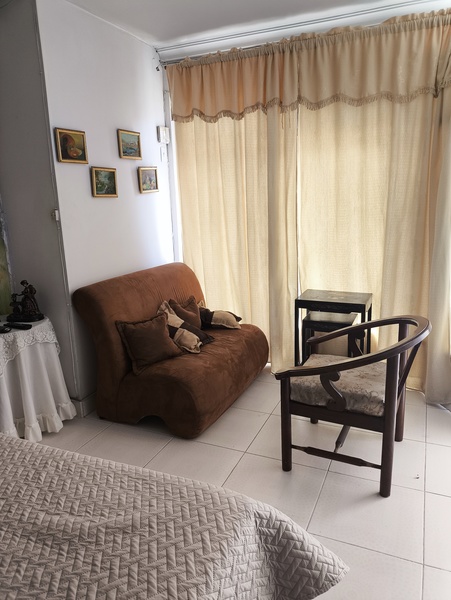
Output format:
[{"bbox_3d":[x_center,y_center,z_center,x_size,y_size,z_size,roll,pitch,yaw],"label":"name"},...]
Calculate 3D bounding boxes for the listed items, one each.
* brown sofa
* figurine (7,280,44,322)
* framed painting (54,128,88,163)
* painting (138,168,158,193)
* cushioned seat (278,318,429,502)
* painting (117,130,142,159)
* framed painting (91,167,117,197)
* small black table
[{"bbox_3d":[-0.307,0.253,3.112,0.883,0.878,1.119,4,15,24],"label":"brown sofa"},{"bbox_3d":[-1.244,0.001,2.704,0.205,0.241,0.114,0,13,7],"label":"figurine"},{"bbox_3d":[-0.927,-0.922,2.617,0.025,0.184,0.238,4,15,24],"label":"framed painting"},{"bbox_3d":[-0.592,-0.927,3.359,0.025,0.188,0.226,4,15,24],"label":"painting"},{"bbox_3d":[0.669,0.464,2.270,0.682,0.783,0.614,5,15,26],"label":"cushioned seat"},{"bbox_3d":[-0.686,-1.111,3.124,0.025,0.187,0.244,4,15,24],"label":"painting"},{"bbox_3d":[-0.808,-0.783,2.903,0.025,0.189,0.238,4,15,24],"label":"framed painting"},{"bbox_3d":[0.771,0.313,3.095,0.469,0.692,0.355,4,15,24],"label":"small black table"}]

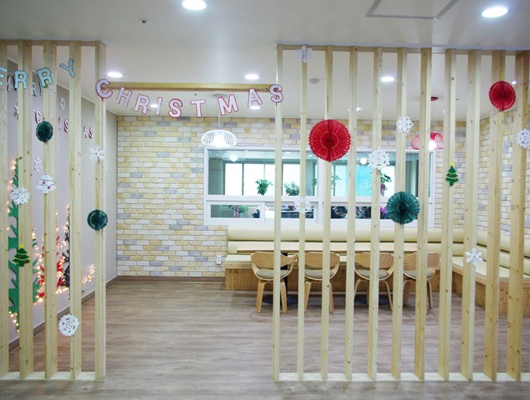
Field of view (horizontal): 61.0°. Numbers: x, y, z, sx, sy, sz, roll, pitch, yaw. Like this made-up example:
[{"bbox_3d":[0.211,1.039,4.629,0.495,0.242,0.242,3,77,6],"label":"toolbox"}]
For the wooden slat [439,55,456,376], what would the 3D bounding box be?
[{"bbox_3d":[1.518,0.137,3.756,0.038,2.732,0.130,1,2,-1],"label":"wooden slat"}]

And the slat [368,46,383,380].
[{"bbox_3d":[0.915,0.130,3.743,0.038,2.732,0.130,1,2,-1],"label":"slat"}]

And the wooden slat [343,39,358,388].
[{"bbox_3d":[0.716,0.128,3.739,0.038,2.732,0.130,1,2,-1],"label":"wooden slat"}]

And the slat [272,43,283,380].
[{"bbox_3d":[0.107,0.122,3.726,0.038,2.732,0.130,1,2,-1],"label":"slat"}]

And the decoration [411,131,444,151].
[{"bbox_3d":[2.120,-0.754,5.800,0.460,0.235,0.460,1,2,-1],"label":"decoration"}]

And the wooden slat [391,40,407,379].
[{"bbox_3d":[1.117,0.132,3.748,0.038,2.732,0.130,1,2,-1],"label":"wooden slat"}]

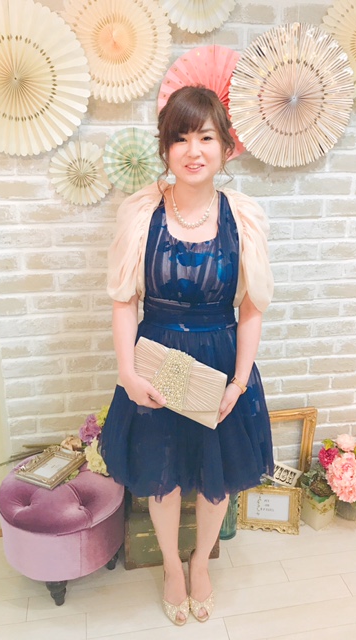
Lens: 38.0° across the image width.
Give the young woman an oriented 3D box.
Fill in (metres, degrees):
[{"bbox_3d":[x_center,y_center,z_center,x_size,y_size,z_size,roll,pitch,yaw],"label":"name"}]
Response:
[{"bbox_3d":[0.038,0.196,1.544,0.530,1.625,0.380,-3,19,-8],"label":"young woman"}]

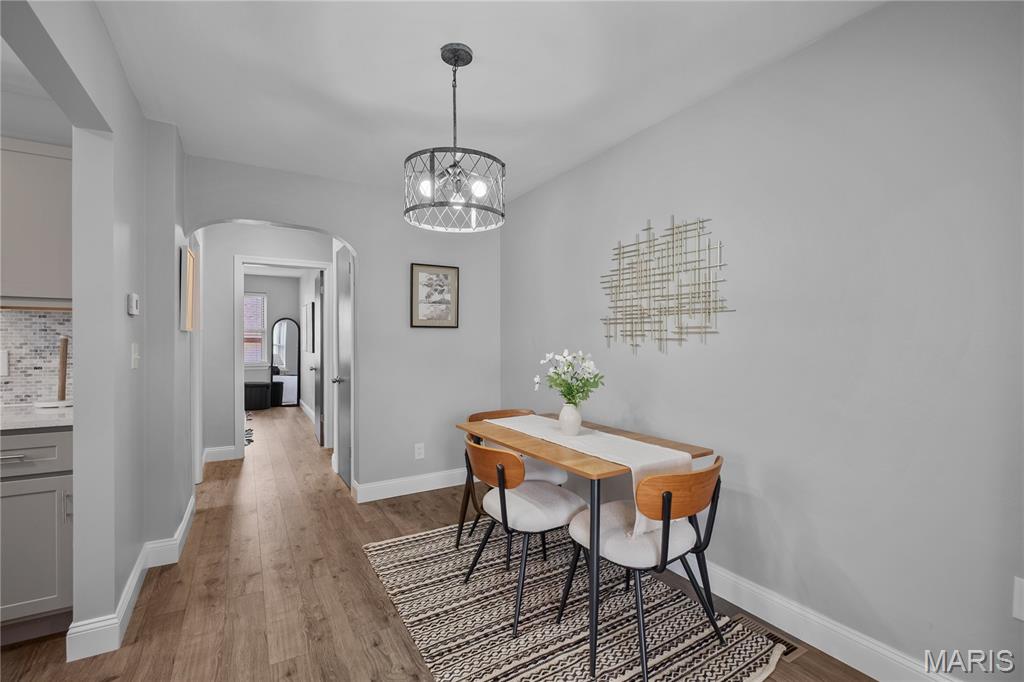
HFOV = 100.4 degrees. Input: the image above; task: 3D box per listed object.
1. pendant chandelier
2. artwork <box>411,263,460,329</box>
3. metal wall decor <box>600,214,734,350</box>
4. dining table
[{"bbox_3d":[-0.233,-0.846,1.766,0.410,0.705,0.410,0,0,0],"label":"pendant chandelier"},{"bbox_3d":[-0.633,-0.368,3.557,0.422,0.522,0.025,0,0,-32],"label":"artwork"},{"bbox_3d":[0.805,-0.292,2.340,0.045,0.740,0.870,0,0,-32],"label":"metal wall decor"},{"bbox_3d":[0.285,0.862,2.218,0.730,0.743,1.190,0,0,-32],"label":"dining table"}]

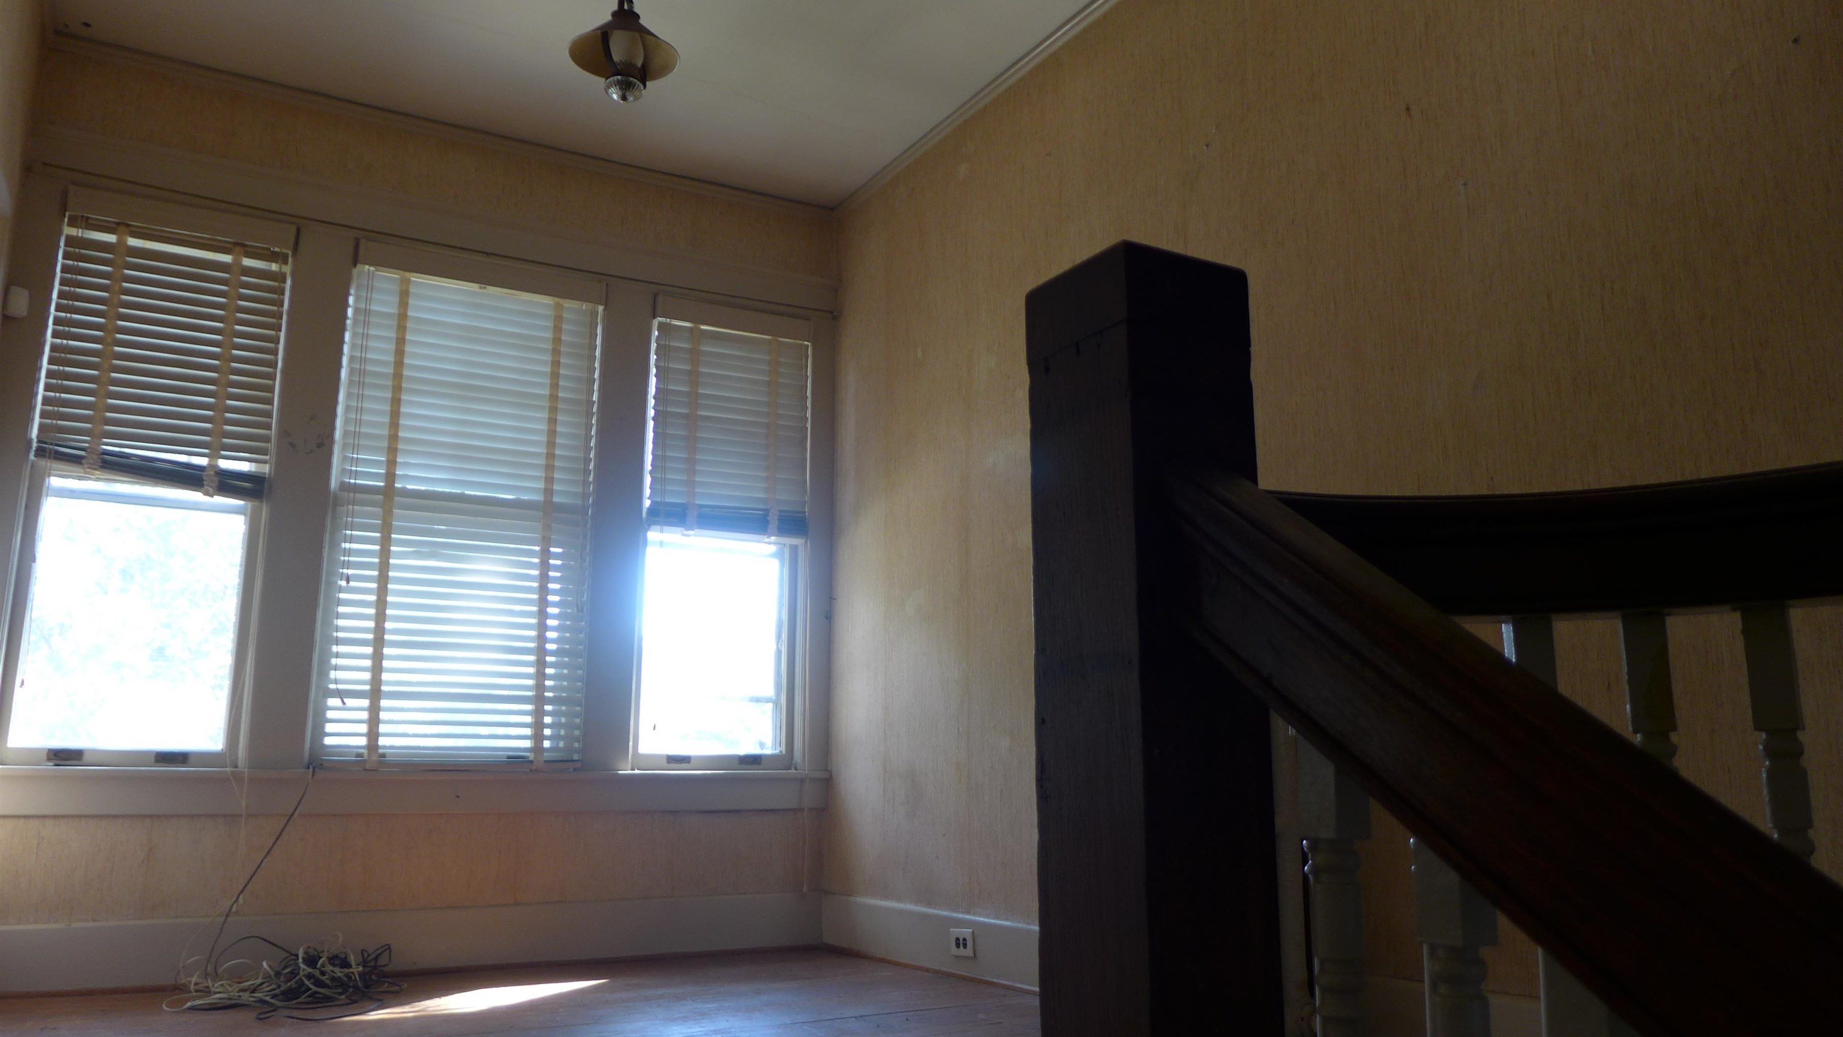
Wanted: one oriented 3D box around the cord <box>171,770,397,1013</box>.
[{"bbox_3d":[-1.708,1.000,3.536,0.570,0.600,0.640,6,-13,-28],"label":"cord"}]

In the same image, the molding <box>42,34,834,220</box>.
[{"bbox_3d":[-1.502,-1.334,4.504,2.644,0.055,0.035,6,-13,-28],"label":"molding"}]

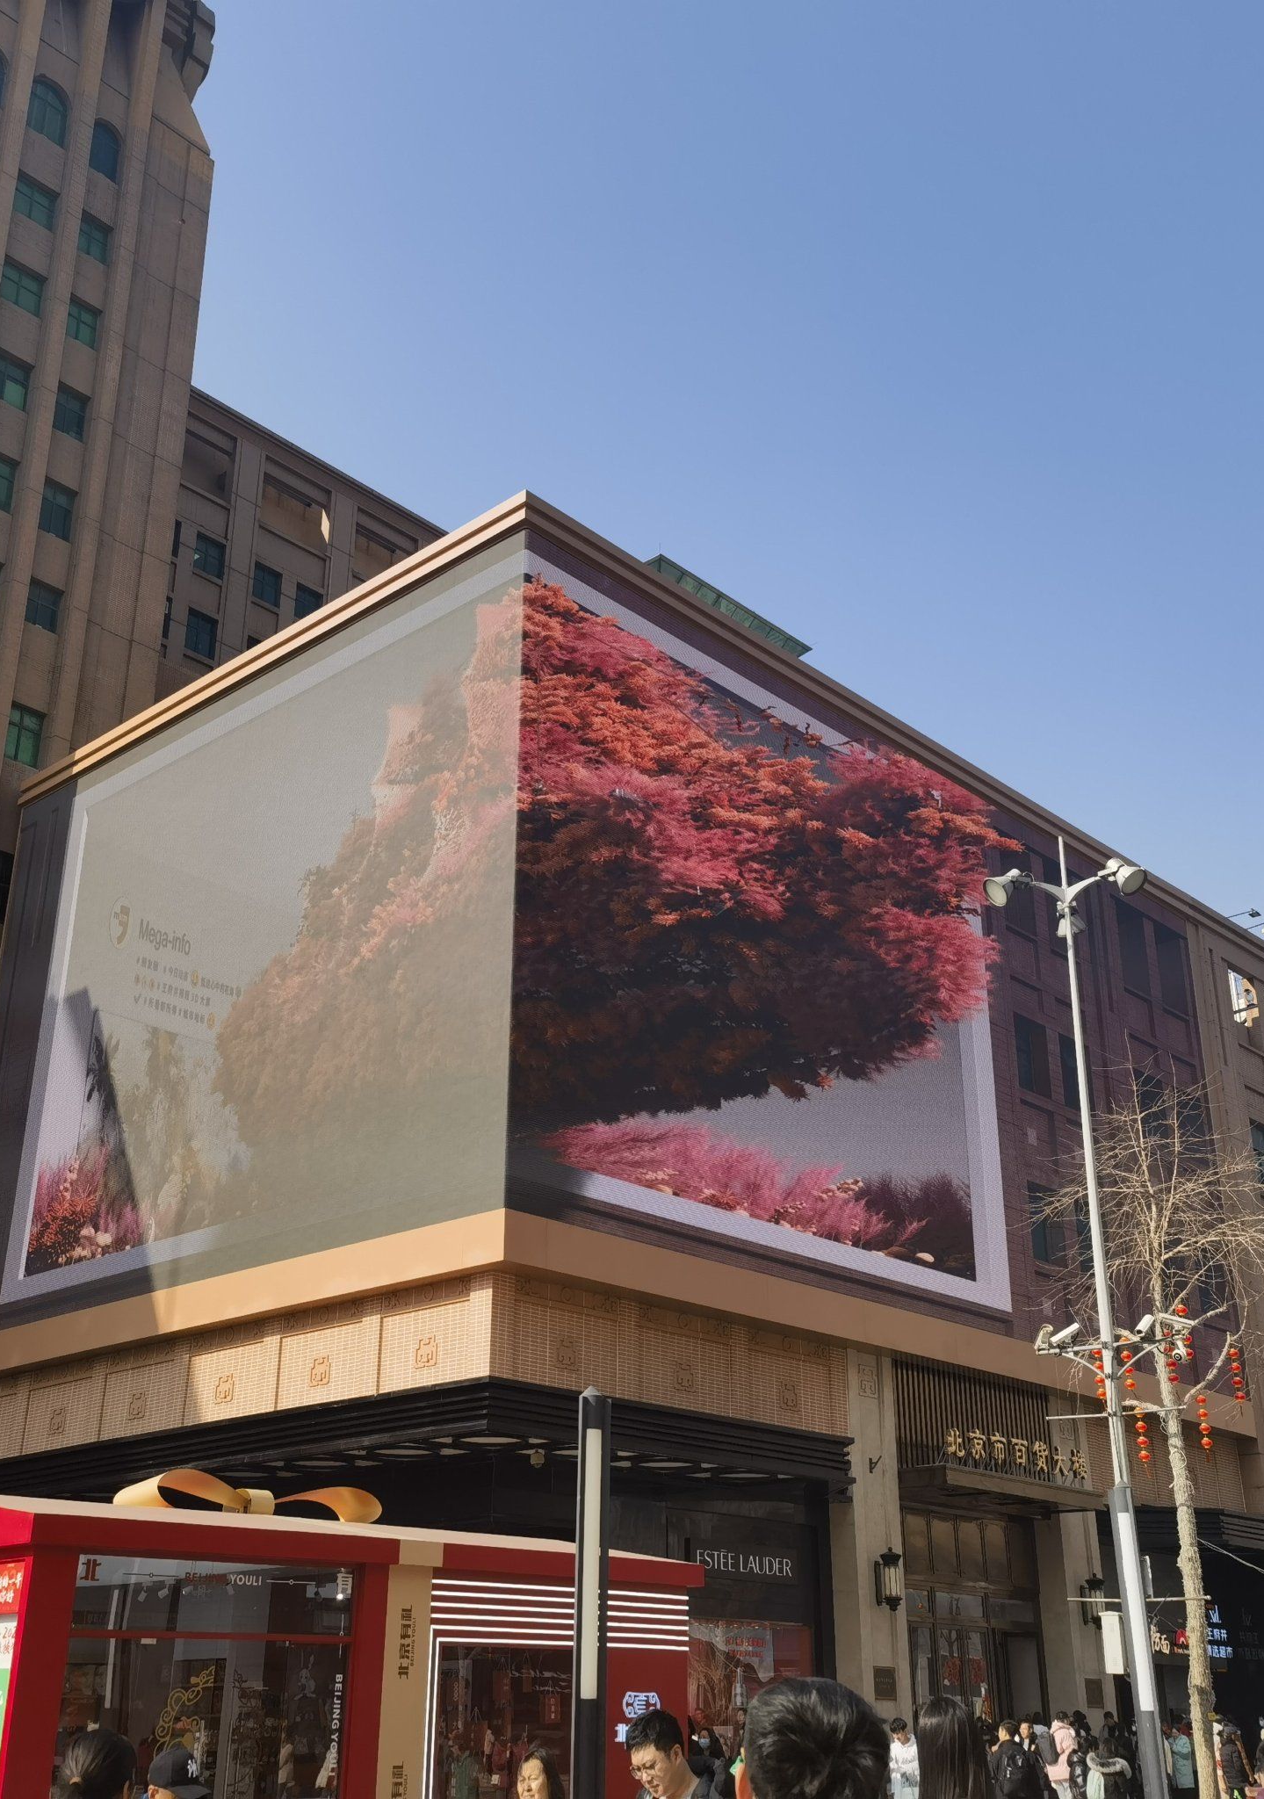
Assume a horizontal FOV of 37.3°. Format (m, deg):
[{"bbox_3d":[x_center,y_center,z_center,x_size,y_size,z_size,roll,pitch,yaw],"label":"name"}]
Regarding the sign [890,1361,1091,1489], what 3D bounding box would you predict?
[{"bbox_3d":[7.313,10.487,37.158,1.008,1.995,5.586,-20,-31,38],"label":"sign"}]

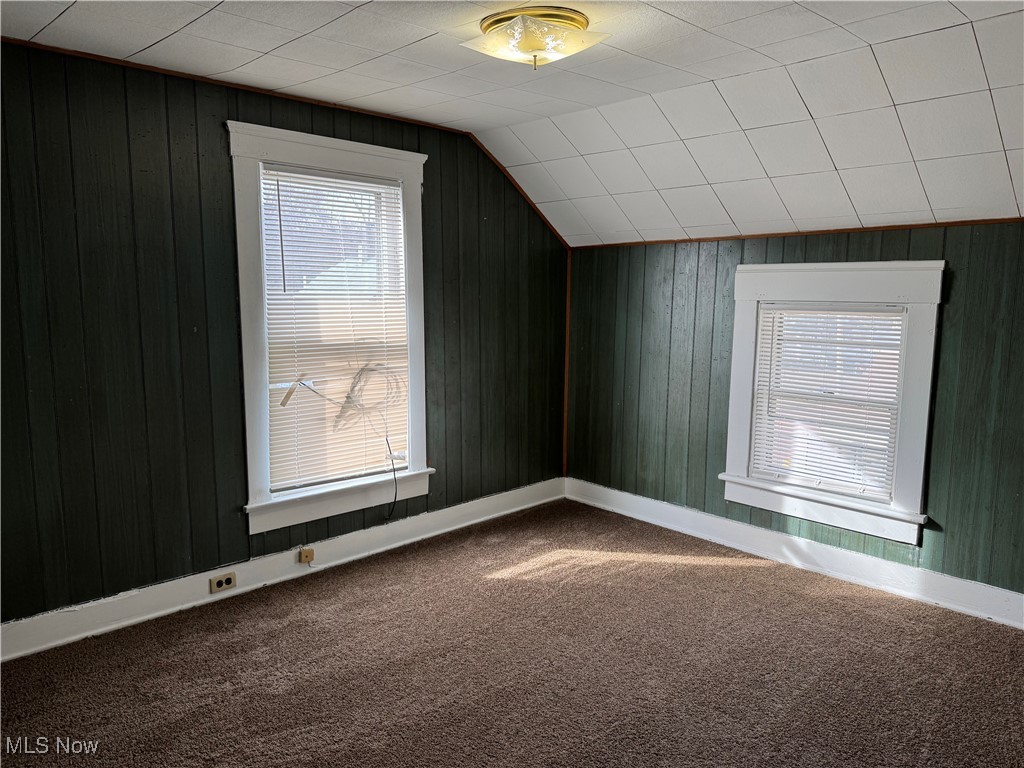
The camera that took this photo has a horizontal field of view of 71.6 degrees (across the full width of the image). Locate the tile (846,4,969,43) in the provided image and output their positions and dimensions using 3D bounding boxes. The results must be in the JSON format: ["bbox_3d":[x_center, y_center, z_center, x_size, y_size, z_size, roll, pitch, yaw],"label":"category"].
[{"bbox_3d":[1.234,-1.137,2.228,0.265,0.015,0.305,-8,11,-43],"label":"tile"}]

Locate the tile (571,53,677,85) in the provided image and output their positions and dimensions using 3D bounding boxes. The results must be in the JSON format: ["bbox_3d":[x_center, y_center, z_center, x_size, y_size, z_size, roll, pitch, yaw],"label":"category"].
[{"bbox_3d":[0.420,-1.215,2.724,0.305,0.015,0.305,-8,11,-43],"label":"tile"}]

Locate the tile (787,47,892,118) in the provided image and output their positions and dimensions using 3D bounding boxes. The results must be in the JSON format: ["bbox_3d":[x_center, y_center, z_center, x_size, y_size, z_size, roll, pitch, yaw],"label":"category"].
[{"bbox_3d":[1.229,-1.126,2.660,0.305,0.015,0.309,9,-18,46],"label":"tile"}]

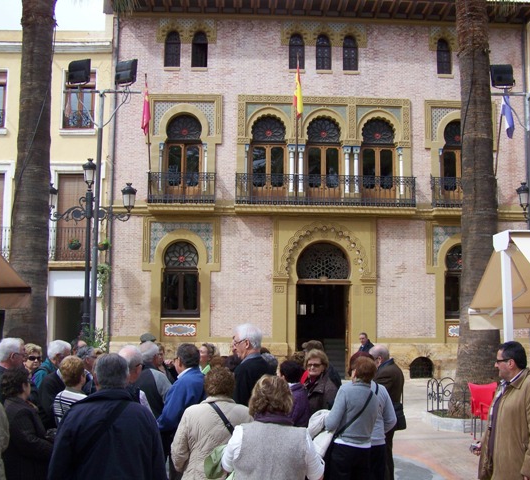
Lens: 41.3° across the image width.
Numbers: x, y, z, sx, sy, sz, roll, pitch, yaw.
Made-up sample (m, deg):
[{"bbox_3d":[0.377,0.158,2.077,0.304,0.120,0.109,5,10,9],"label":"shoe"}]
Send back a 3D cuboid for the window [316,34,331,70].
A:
[{"bbox_3d":[2.146,-6.877,25.770,0.591,1.377,0.200,1,-7,-3],"label":"window"}]

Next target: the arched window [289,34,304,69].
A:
[{"bbox_3d":[1.091,-6.428,23.961,0.514,1.275,0.200,1,-7,-3],"label":"arched window"}]

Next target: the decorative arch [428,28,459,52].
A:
[{"bbox_3d":[6.184,-6.925,24.205,1.086,0.933,0.200,1,-7,-3],"label":"decorative arch"}]

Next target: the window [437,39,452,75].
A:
[{"bbox_3d":[6.201,-6.331,24.239,0.509,1.289,0.200,1,-7,-3],"label":"window"}]

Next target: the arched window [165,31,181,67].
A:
[{"bbox_3d":[-3.322,-6.916,25.441,0.593,1.359,0.200,1,-7,-3],"label":"arched window"}]

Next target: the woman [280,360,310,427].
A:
[{"bbox_3d":[0.223,1.785,5.803,0.460,1.550,0.320,7,-10,-43],"label":"woman"}]

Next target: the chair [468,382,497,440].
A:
[{"bbox_3d":[3.569,2.752,11.313,0.560,0.850,0.560,0,-7,8],"label":"chair"}]

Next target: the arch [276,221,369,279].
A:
[{"bbox_3d":[1.915,0.301,22.824,3.225,1.940,0.300,1,-7,-3],"label":"arch"}]

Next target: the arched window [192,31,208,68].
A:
[{"bbox_3d":[-2.206,-6.447,23.776,0.539,1.265,0.200,1,-7,-3],"label":"arched window"}]

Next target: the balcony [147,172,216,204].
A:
[{"bbox_3d":[-2.589,-1.564,21.983,2.093,1.002,0.550,1,-6,-2],"label":"balcony"}]

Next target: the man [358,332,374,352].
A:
[{"bbox_3d":[1.905,2.607,13.399,0.520,1.672,0.360,-5,-9,37],"label":"man"}]

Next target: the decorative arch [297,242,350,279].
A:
[{"bbox_3d":[2.054,0.744,24.887,1.890,1.387,0.200,1,-7,-3],"label":"decorative arch"}]

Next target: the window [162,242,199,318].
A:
[{"bbox_3d":[-2.650,1.252,22.109,1.207,2.359,0.250,1,-6,-2],"label":"window"}]

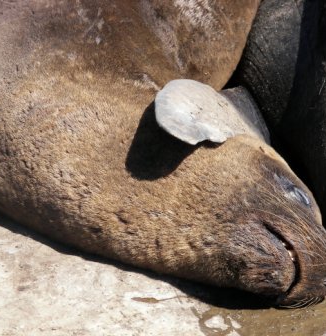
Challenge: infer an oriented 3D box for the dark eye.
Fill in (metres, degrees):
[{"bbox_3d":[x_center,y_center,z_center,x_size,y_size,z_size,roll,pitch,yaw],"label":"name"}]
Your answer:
[{"bbox_3d":[0.155,0.027,3.200,0.047,0.018,0.022,41,59,-4],"label":"dark eye"}]

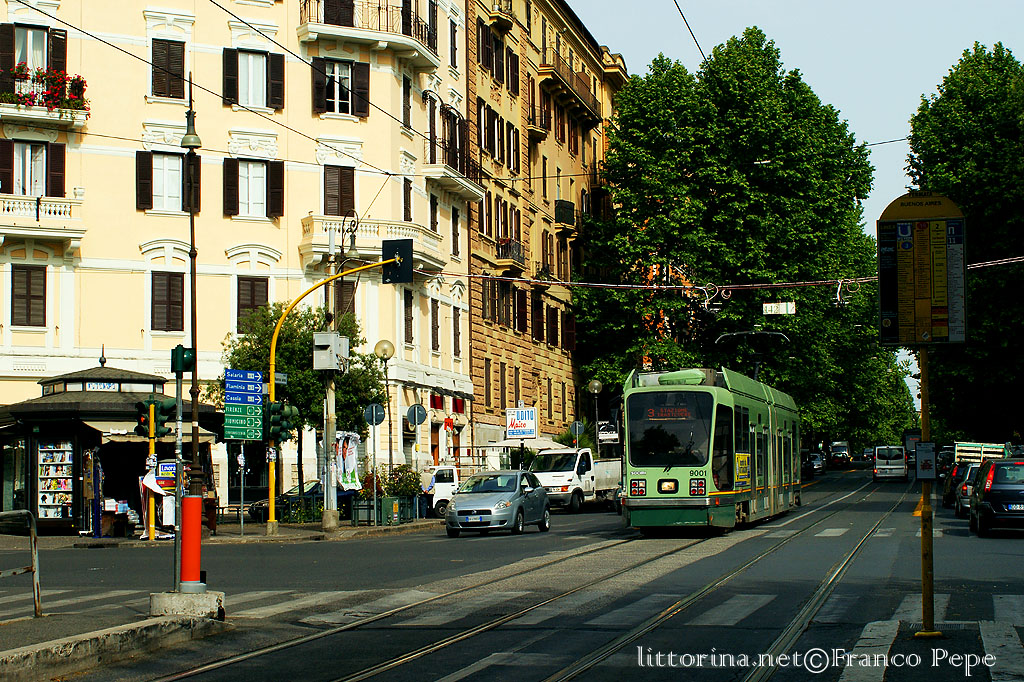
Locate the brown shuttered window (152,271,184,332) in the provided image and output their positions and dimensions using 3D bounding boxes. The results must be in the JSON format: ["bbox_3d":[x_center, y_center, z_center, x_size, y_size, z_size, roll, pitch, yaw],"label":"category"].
[{"bbox_3d":[-12.569,-1.451,62.452,1.218,2.211,0.200,2,-6,-28],"label":"brown shuttered window"}]

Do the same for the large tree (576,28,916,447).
[{"bbox_3d":[10.809,-3.728,80.000,14.500,21.665,13.500,-2,-5,14],"label":"large tree"}]

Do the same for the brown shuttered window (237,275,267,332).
[{"bbox_3d":[-9.689,-1.346,63.966,1.246,2.133,0.200,2,-6,-28],"label":"brown shuttered window"}]

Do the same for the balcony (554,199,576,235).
[{"bbox_3d":[2.863,-6.662,91.294,0.800,1.600,2.200,-2,-5,14],"label":"balcony"}]

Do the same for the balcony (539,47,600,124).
[{"bbox_3d":[3.579,-14.836,101.004,0.849,1.432,14.022,-2,-5,14],"label":"balcony"}]

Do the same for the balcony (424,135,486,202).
[{"bbox_3d":[-2.308,-6.915,70.315,0.900,1.428,6.189,-2,-5,14],"label":"balcony"}]

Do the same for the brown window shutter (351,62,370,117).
[{"bbox_3d":[-5.518,-9.267,62.993,0.600,2.050,0.070,2,-6,-28],"label":"brown window shutter"}]

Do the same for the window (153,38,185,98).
[{"bbox_3d":[-11.995,-9.508,59.670,1.162,2.040,0.100,2,-6,-28],"label":"window"}]

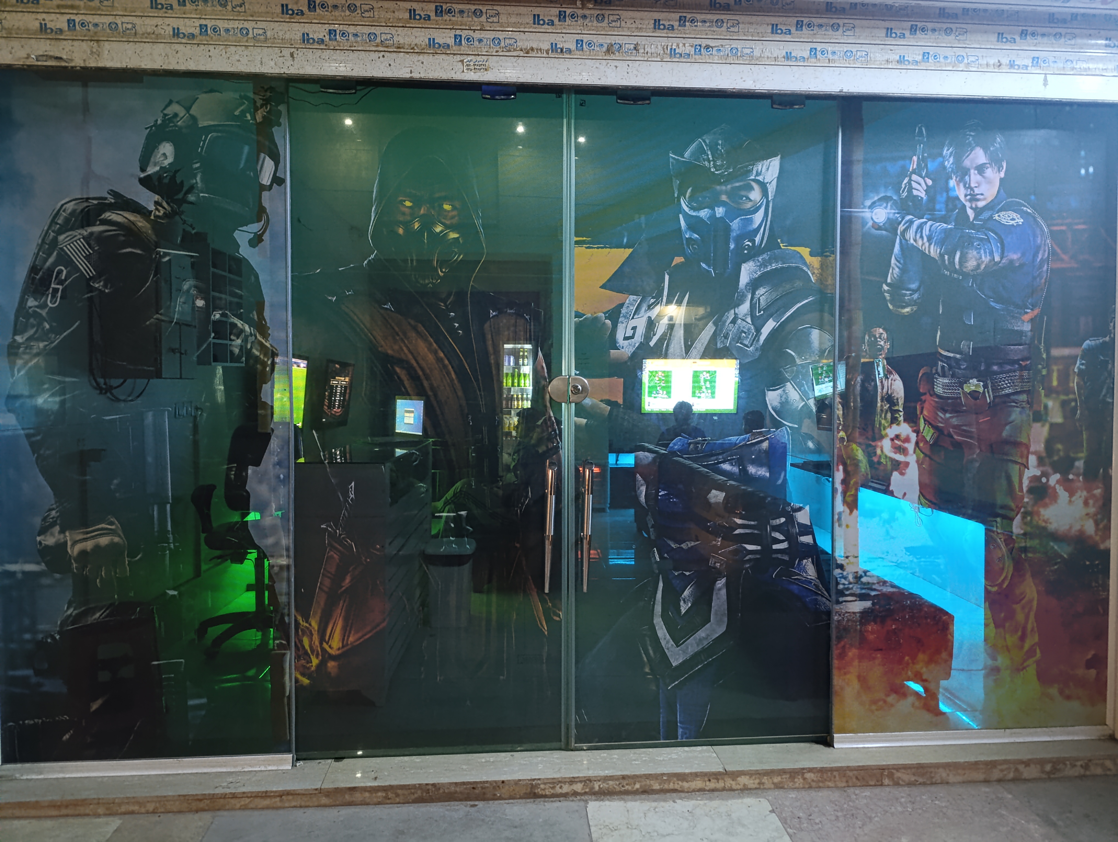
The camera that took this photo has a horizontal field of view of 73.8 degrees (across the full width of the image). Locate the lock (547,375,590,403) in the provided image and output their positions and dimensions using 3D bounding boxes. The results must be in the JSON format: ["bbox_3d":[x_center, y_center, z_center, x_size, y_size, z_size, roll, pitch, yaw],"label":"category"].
[{"bbox_3d":[0.036,-0.112,2.660,0.147,0.097,0.045,0,2,-3],"label":"lock"}]

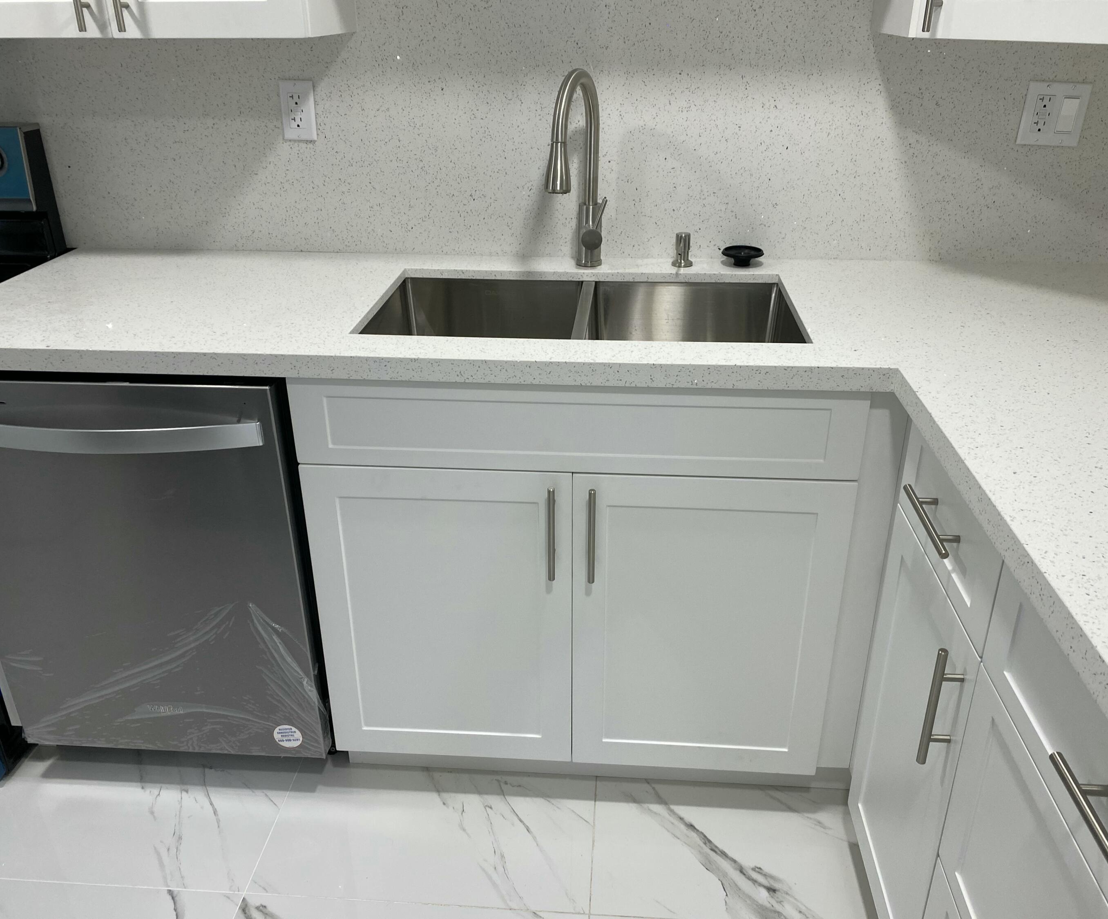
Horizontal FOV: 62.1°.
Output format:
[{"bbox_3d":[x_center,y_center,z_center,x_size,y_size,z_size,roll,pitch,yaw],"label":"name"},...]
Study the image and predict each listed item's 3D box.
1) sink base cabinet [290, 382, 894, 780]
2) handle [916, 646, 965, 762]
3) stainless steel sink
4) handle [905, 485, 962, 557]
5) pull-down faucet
[{"bbox_3d":[0.074,0.141,1.868,0.945,0.865,0.580,2,26,5],"label":"sink base cabinet"},{"bbox_3d":[0.476,0.309,1.129,0.036,0.169,0.013,2,26,5],"label":"handle"},{"bbox_3d":[0.055,-0.172,1.725,0.770,0.220,0.440,2,26,5],"label":"stainless steel sink"},{"bbox_3d":[0.488,0.076,1.181,0.036,0.013,0.170,2,26,5],"label":"handle"},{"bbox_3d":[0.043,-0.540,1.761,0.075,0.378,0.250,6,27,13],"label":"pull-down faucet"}]

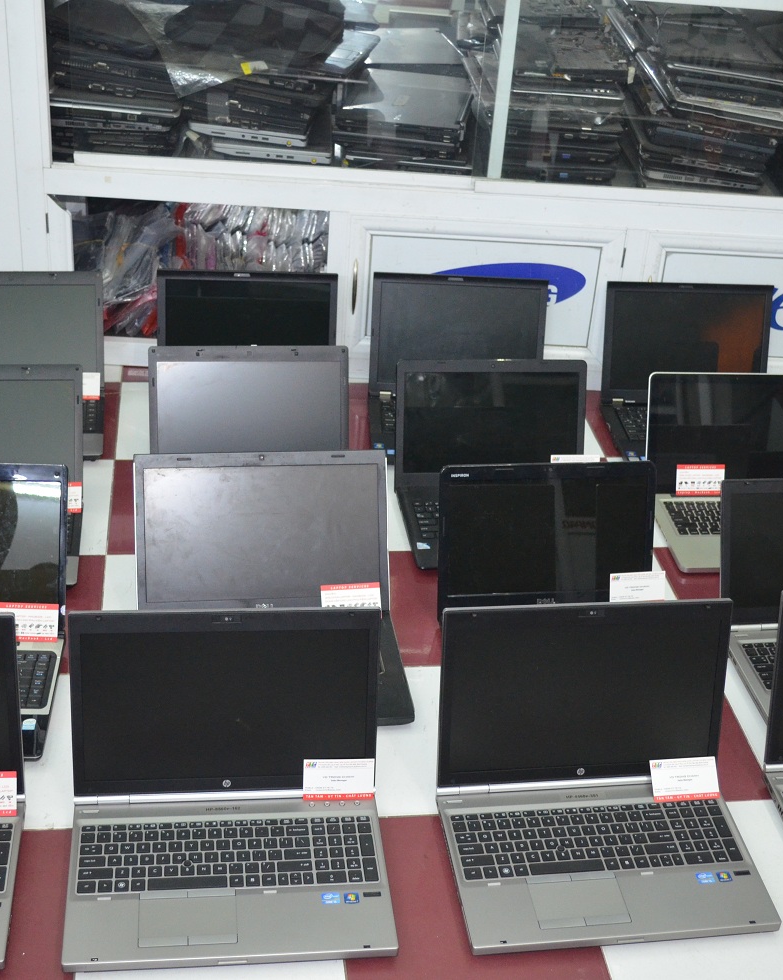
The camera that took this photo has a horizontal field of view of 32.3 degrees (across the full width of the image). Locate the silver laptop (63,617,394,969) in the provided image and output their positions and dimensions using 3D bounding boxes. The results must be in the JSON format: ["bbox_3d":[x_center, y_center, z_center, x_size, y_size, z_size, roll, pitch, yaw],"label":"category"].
[{"bbox_3d":[-0.186,0.336,1.558,0.373,0.263,0.317,0,32,-8],"label":"silver laptop"}]

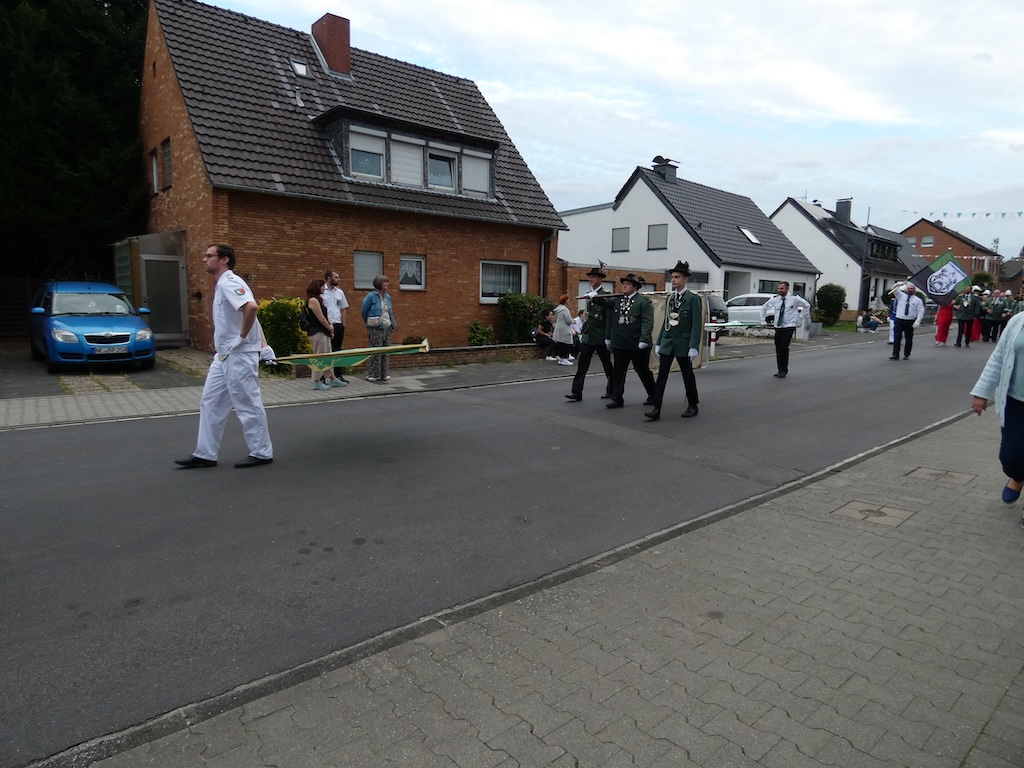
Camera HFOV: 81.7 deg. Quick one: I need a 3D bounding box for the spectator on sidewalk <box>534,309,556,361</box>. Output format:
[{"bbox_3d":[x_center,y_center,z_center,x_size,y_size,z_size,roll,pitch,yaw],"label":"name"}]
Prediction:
[{"bbox_3d":[0.776,-1.113,13.300,0.620,1.150,0.460,6,9,30],"label":"spectator on sidewalk"}]

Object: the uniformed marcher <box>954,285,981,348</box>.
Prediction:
[{"bbox_3d":[13.912,-2.040,18.069,0.480,1.852,0.650,-6,11,-40],"label":"uniformed marcher"}]

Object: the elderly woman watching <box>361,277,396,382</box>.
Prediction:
[{"bbox_3d":[-2.145,-0.896,9.579,0.450,1.711,0.560,7,10,36],"label":"elderly woman watching"}]

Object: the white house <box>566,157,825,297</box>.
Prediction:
[{"bbox_3d":[9.508,-7.529,32.946,11.000,8.226,10.500,-6,11,-42],"label":"white house"}]

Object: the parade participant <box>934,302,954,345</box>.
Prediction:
[{"bbox_3d":[13.785,-2.101,18.900,0.420,1.720,0.500,-7,11,-43],"label":"parade participant"}]

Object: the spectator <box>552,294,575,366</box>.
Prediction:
[{"bbox_3d":[1.123,-1.177,12.900,0.450,1.530,0.480,2,8,10],"label":"spectator"}]

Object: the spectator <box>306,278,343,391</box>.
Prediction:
[{"bbox_3d":[-2.801,-0.744,8.884,0.500,1.641,0.500,3,8,14],"label":"spectator"}]

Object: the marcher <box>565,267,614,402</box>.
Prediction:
[{"bbox_3d":[1.130,-0.712,8.517,0.750,1.882,0.560,-6,11,-40],"label":"marcher"}]

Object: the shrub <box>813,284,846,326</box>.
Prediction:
[{"bbox_3d":[15.535,-3.824,28.856,1.550,2.031,1.500,-6,11,-39],"label":"shrub"}]

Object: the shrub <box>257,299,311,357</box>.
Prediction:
[{"bbox_3d":[-4.205,-0.913,10.700,1.200,1.250,1.100,-5,10,-39],"label":"shrub"}]

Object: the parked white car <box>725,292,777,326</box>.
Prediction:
[{"bbox_3d":[9.785,-2.918,24.357,1.800,1.520,4.400,-6,11,-42],"label":"parked white car"}]

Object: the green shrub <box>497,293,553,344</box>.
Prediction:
[{"bbox_3d":[0.381,-1.815,16.693,1.550,1.516,1.350,-6,11,-39],"label":"green shrub"}]

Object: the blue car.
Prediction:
[{"bbox_3d":[-8.370,-1.190,11.730,1.750,1.620,4.200,-6,11,-42],"label":"blue car"}]

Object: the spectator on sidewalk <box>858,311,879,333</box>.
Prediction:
[{"bbox_3d":[14.745,-2.609,24.400,0.750,0.960,0.550,7,10,35],"label":"spectator on sidewalk"}]

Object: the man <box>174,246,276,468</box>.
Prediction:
[{"bbox_3d":[-2.366,-0.217,4.919,0.780,1.844,0.520,-5,10,-36],"label":"man"}]

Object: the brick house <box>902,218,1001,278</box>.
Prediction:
[{"bbox_3d":[42.862,-11.679,60.079,9.700,9.200,8.000,-6,11,-39],"label":"brick house"}]

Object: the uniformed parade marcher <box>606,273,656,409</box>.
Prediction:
[{"bbox_3d":[1.597,-0.579,7.973,0.700,1.792,0.660,-6,11,-40],"label":"uniformed parade marcher"}]

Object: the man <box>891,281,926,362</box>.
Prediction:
[{"bbox_3d":[9.604,-1.527,14.366,0.500,1.897,0.800,-6,11,-40],"label":"man"}]

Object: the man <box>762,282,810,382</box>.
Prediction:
[{"bbox_3d":[5.142,-1.014,11.122,0.450,1.800,0.880,-6,11,-40],"label":"man"}]

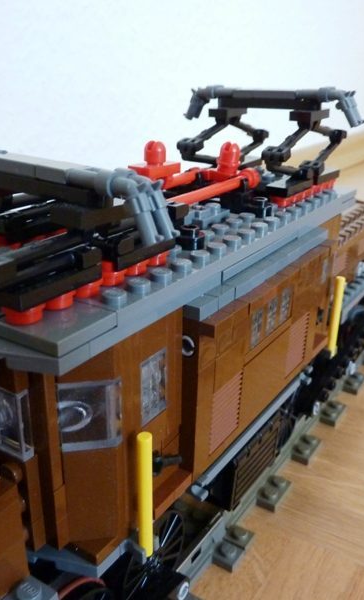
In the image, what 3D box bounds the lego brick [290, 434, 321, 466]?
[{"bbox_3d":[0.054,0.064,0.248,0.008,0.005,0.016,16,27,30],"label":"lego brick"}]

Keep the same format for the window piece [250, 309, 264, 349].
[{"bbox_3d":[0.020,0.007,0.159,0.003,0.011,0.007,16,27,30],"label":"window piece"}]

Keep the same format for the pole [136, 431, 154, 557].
[{"bbox_3d":[-0.008,0.044,0.129,0.003,0.032,0.003,16,27,30],"label":"pole"}]

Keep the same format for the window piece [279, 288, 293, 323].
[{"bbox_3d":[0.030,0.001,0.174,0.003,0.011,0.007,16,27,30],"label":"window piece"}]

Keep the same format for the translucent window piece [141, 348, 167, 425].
[{"bbox_3d":[-0.007,0.020,0.129,0.003,0.016,0.010,16,27,30],"label":"translucent window piece"}]

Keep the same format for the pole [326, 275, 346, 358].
[{"bbox_3d":[0.057,0.007,0.212,0.003,0.032,0.003,16,27,31],"label":"pole"}]

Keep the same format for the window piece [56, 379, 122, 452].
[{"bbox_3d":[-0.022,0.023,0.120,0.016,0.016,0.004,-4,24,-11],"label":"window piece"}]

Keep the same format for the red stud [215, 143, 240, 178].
[{"bbox_3d":[0.016,-0.048,0.193,0.007,0.011,0.007,16,27,30],"label":"red stud"}]

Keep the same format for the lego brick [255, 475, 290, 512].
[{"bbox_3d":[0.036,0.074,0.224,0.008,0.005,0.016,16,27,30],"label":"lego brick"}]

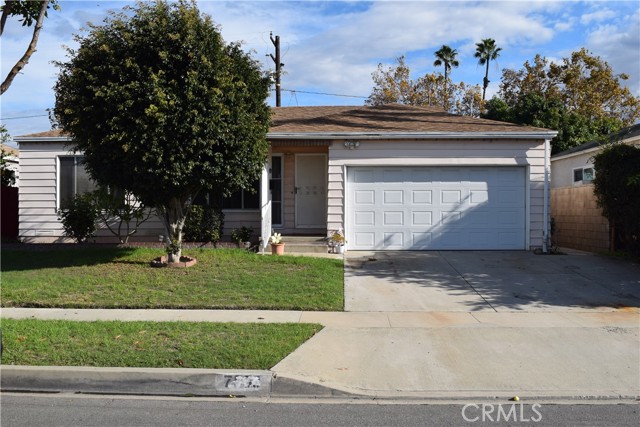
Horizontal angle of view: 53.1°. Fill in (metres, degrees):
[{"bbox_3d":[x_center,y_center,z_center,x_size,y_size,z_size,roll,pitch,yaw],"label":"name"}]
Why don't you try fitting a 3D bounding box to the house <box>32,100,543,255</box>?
[{"bbox_3d":[-1.150,-1.200,21.050,14.500,4.300,10.000,0,0,3],"label":"house"}]

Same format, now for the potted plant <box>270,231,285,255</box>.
[{"bbox_3d":[-1.020,0.745,15.550,0.350,0.550,0.350,0,0,3],"label":"potted plant"}]

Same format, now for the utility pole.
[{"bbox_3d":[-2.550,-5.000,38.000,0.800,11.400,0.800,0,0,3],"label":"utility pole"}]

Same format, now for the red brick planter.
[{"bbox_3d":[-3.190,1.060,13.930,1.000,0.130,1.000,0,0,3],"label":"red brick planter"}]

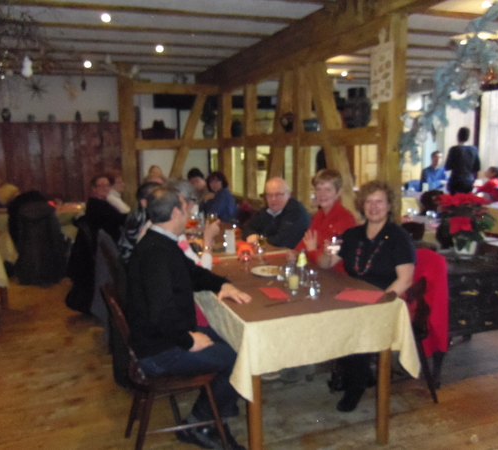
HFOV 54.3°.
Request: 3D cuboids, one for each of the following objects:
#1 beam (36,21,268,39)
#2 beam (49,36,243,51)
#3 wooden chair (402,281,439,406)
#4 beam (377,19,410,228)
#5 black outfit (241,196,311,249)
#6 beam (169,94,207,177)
[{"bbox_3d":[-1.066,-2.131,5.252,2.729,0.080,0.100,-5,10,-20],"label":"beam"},{"bbox_3d":[-1.259,-2.236,5.916,2.541,0.080,0.100,-5,10,-20],"label":"beam"},{"bbox_3d":[0.791,0.586,2.867,0.490,0.890,0.440,-5,10,-20],"label":"wooden chair"},{"bbox_3d":[1.081,-0.335,3.739,0.141,2.401,0.141,-5,10,-20],"label":"beam"},{"bbox_3d":[0.231,0.081,3.905,0.520,0.600,0.450,6,12,39],"label":"black outfit"},{"bbox_3d":[-1.060,-1.337,7.920,0.160,1.632,0.140,21,0,-22],"label":"beam"}]

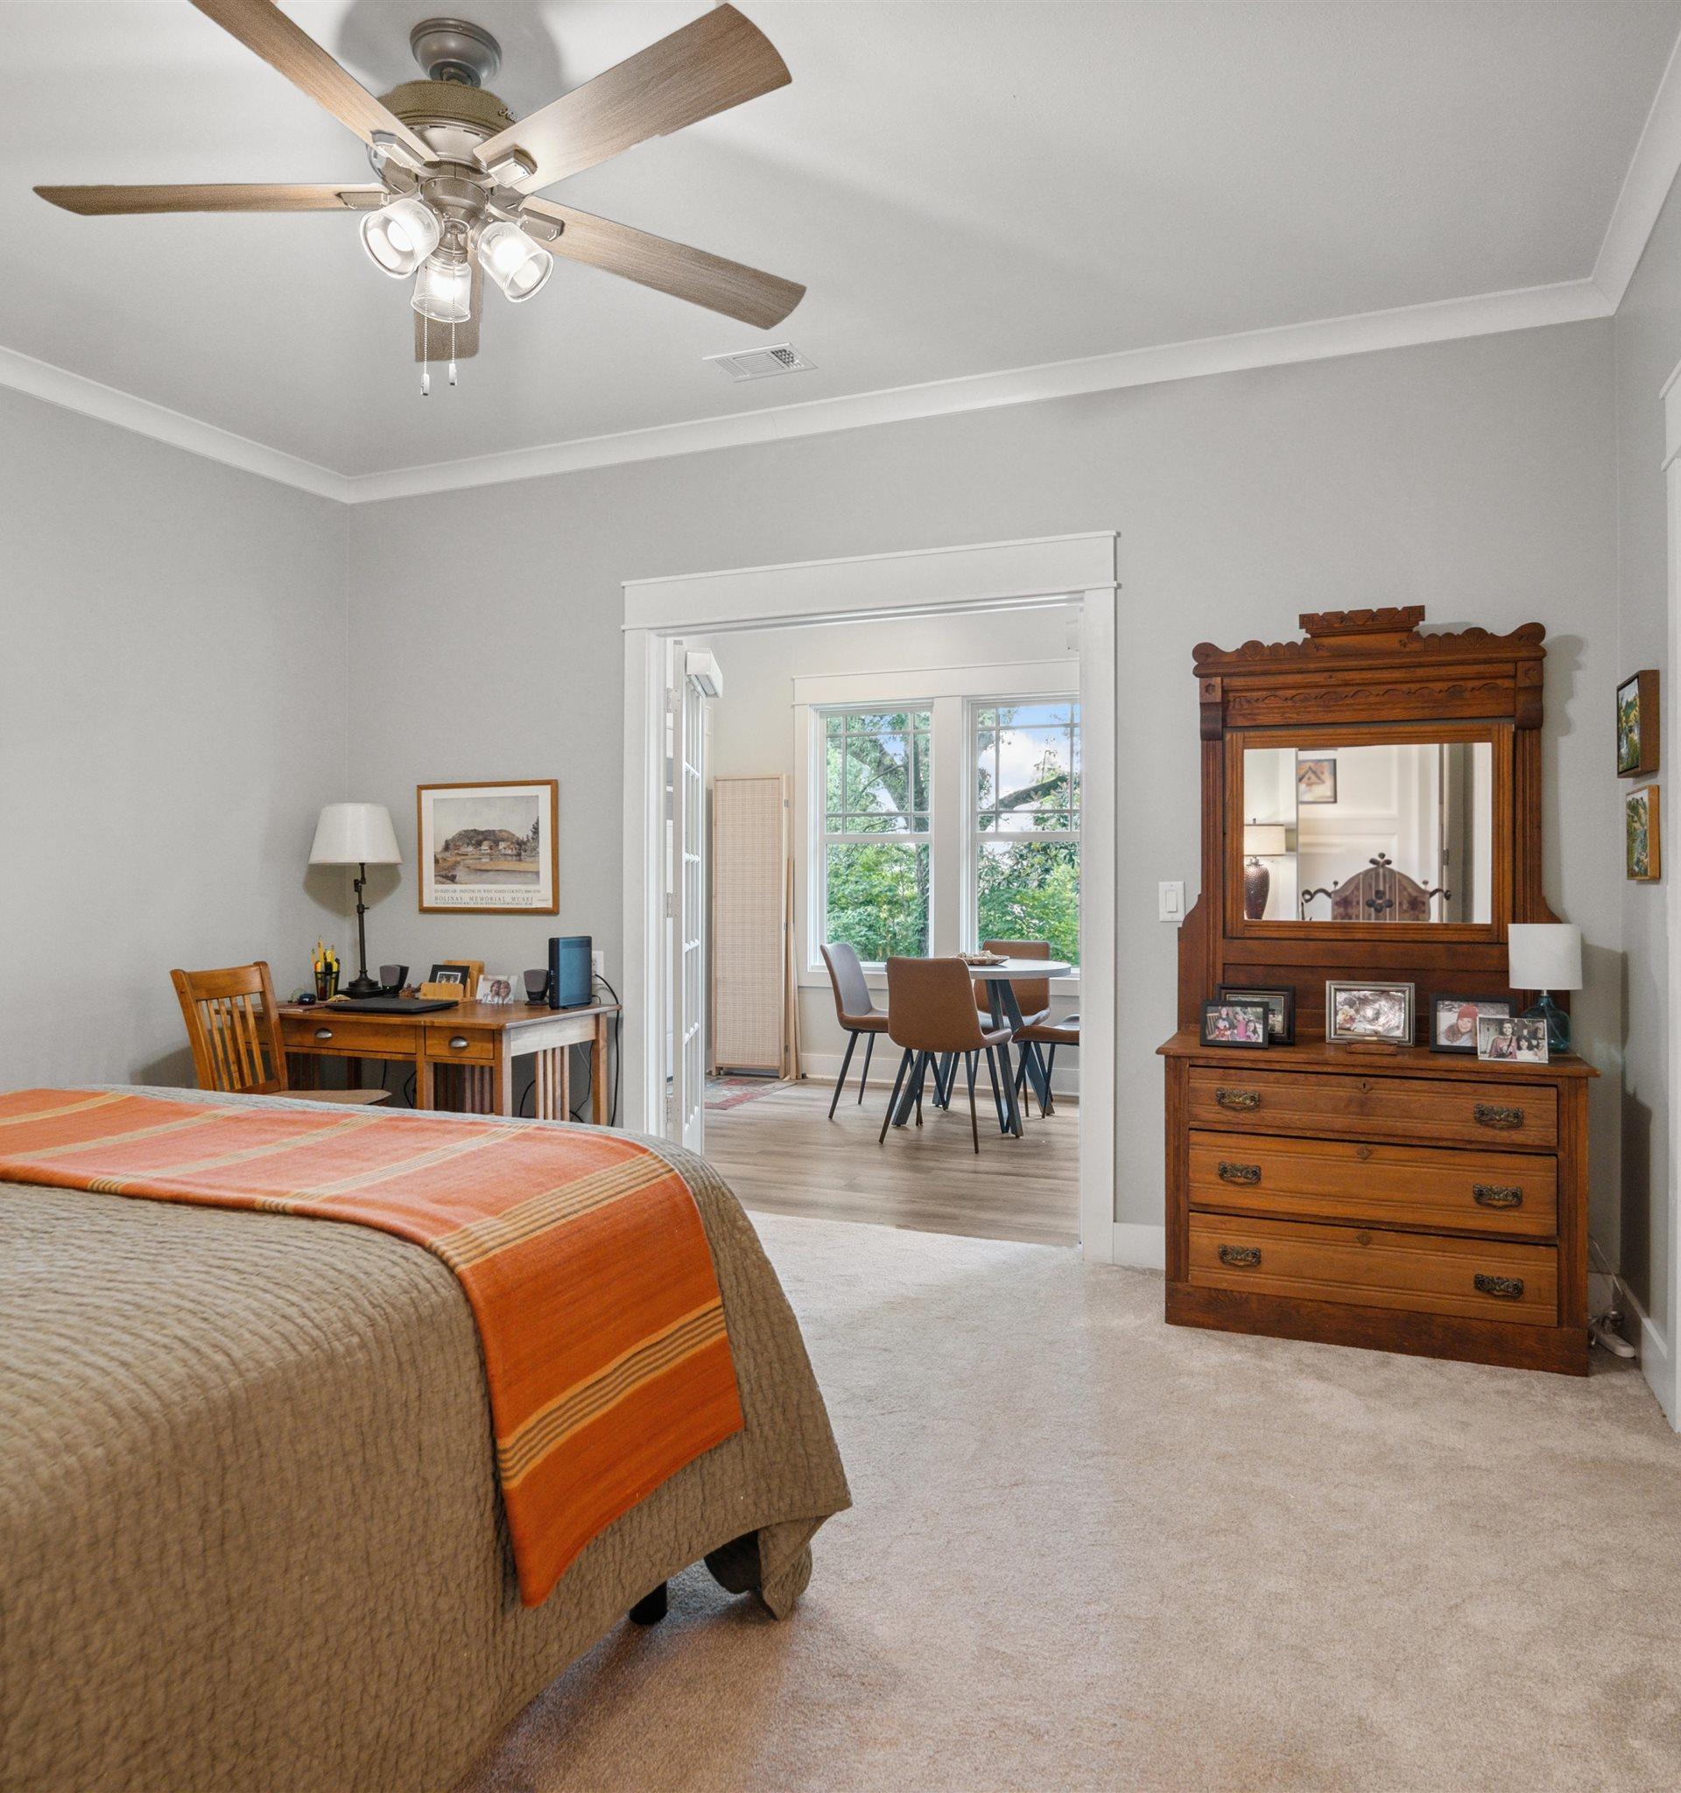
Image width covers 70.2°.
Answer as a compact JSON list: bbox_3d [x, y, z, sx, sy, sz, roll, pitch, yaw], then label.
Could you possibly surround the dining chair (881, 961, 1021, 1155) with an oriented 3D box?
[{"bbox_3d":[0.489,0.697,5.540,0.475,0.845,0.530,0,1,23],"label":"dining chair"}]

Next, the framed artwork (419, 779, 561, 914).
[{"bbox_3d":[-1.315,-0.176,4.420,0.630,0.480,0.025,0,0,22],"label":"framed artwork"}]

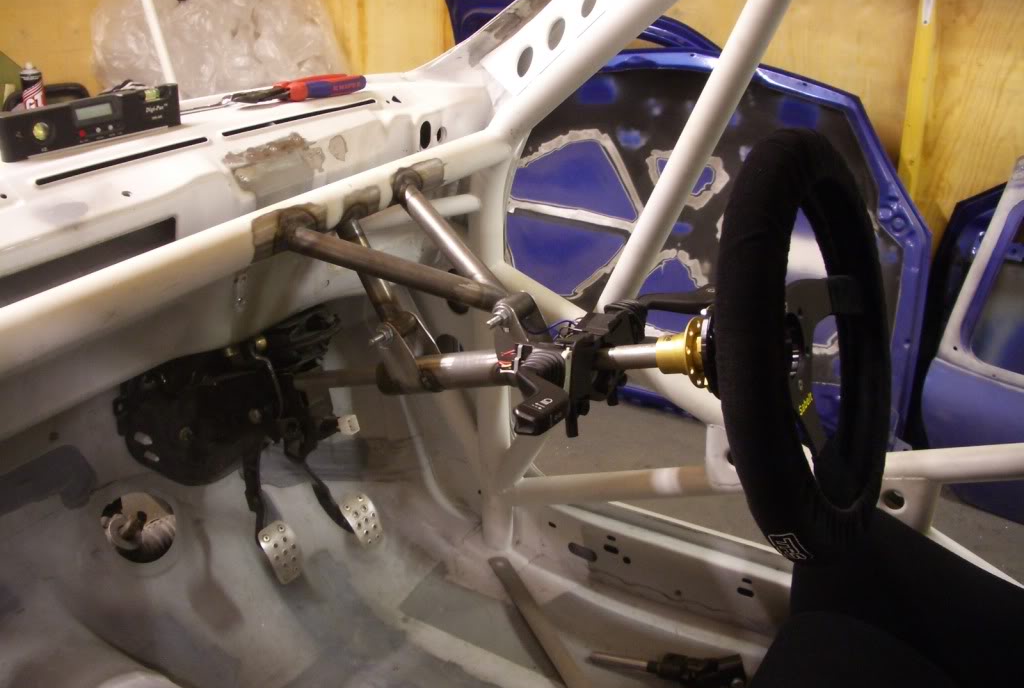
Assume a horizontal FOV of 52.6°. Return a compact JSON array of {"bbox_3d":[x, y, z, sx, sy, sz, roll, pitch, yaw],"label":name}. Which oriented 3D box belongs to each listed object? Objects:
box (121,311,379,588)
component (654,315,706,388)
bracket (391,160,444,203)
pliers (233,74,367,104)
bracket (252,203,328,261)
[{"bbox_3d":[-0.299,0.109,1.237,0.220,0.280,0.260,12,26,27],"label":"box"},{"bbox_3d":[0.151,0.008,0.900,0.048,0.062,0.062,-4,17,33],"label":"component"},{"bbox_3d":[-0.096,-0.171,1.093,0.046,0.043,0.080,12,26,27],"label":"bracket"},{"bbox_3d":[-0.285,-0.338,1.380,0.053,0.024,0.190,21,30,40],"label":"pliers"},{"bbox_3d":[-0.196,-0.102,0.930,0.046,0.043,0.088,12,26,27],"label":"bracket"}]

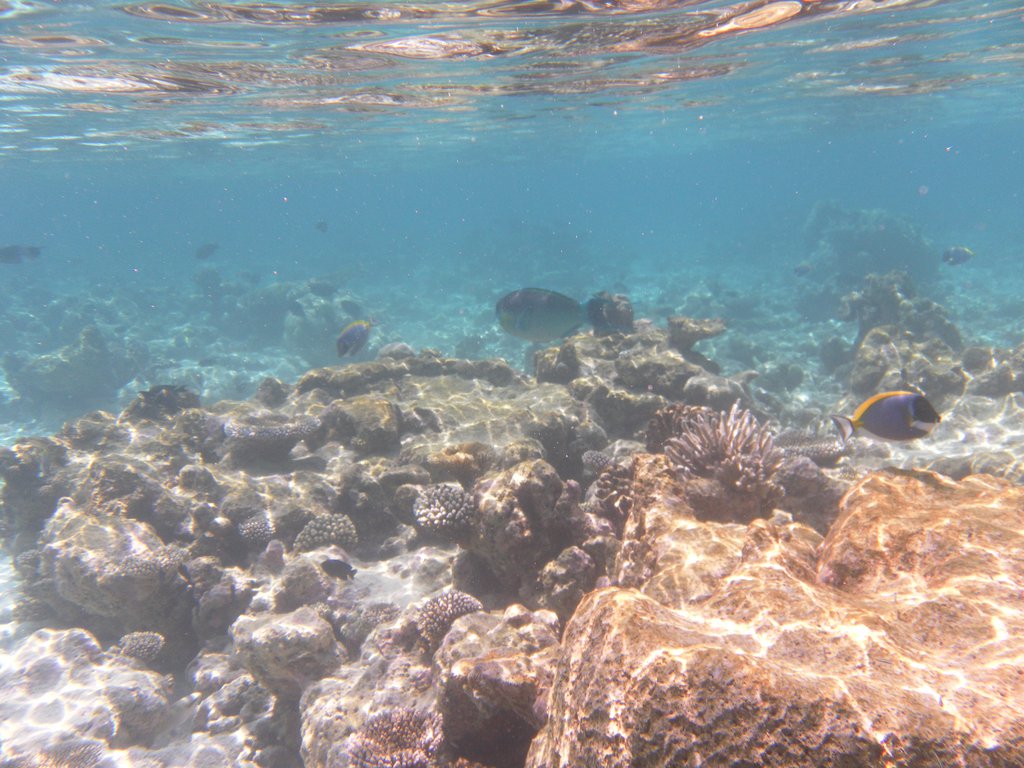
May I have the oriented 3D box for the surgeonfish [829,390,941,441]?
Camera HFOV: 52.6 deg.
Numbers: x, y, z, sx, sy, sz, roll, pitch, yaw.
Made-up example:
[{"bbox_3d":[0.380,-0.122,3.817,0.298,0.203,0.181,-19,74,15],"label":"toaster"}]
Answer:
[{"bbox_3d":[0.651,0.057,1.800,0.187,0.090,0.045,0,9,-3],"label":"surgeonfish"}]

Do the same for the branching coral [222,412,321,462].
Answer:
[{"bbox_3d":[-0.627,0.140,2.700,0.255,0.090,0.200,-1,9,0],"label":"branching coral"}]

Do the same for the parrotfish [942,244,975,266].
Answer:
[{"bbox_3d":[2.156,-0.616,5.000,0.165,0.095,0.040,-6,10,-6],"label":"parrotfish"}]

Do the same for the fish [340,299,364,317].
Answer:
[{"bbox_3d":[-0.847,-0.406,5.500,0.135,0.090,0.050,19,3,-15],"label":"fish"}]

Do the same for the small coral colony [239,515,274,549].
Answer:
[{"bbox_3d":[-0.592,0.342,2.400,0.083,0.065,0.078,0,8,0],"label":"small coral colony"}]

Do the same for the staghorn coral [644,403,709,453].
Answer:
[{"bbox_3d":[0.352,0.095,2.200,0.150,0.105,0.130,0,8,0],"label":"staghorn coral"}]

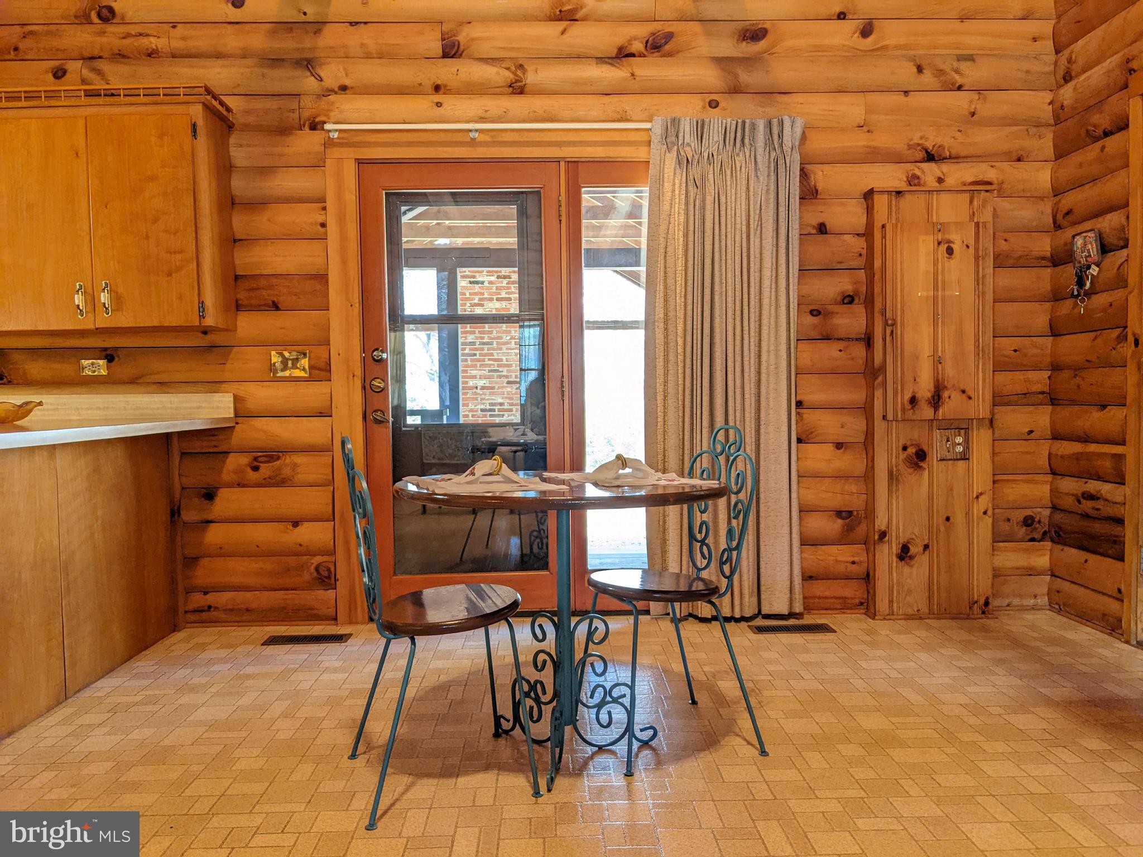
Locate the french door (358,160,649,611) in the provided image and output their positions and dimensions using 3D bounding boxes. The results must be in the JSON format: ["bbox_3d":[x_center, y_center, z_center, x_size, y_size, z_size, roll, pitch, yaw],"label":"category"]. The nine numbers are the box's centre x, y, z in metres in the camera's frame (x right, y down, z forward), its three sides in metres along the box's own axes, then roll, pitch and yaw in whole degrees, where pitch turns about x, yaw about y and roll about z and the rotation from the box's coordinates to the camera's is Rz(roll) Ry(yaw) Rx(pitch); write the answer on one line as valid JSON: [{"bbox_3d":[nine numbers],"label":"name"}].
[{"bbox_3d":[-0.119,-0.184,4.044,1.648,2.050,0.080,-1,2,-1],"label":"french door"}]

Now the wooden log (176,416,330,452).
[{"bbox_3d":[-1.392,0.022,3.995,0.671,0.152,0.131,-1,2,-1],"label":"wooden log"}]

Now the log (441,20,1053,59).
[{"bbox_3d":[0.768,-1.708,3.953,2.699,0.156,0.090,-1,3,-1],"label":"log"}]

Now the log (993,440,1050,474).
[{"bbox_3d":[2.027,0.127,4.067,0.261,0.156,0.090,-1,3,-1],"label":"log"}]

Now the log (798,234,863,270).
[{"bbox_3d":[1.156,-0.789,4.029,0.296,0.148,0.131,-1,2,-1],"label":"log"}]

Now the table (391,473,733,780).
[{"bbox_3d":[-0.023,0.531,2.494,0.912,0.761,0.912,-1,2,-1],"label":"table"}]

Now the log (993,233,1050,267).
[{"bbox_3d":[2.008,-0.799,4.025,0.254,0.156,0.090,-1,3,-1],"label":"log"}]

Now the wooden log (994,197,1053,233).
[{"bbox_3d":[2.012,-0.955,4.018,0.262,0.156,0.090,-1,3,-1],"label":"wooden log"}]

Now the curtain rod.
[{"bbox_3d":[-0.041,-1.290,3.846,2.049,0.065,0.090,-1,3,-1],"label":"curtain rod"}]

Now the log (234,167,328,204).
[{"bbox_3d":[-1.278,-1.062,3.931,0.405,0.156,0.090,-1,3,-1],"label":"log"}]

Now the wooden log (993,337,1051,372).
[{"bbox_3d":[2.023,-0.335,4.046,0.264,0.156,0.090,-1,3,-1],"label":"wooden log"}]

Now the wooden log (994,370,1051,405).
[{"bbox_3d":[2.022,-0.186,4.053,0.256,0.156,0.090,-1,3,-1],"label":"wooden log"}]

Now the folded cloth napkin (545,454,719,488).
[{"bbox_3d":[0.158,0.109,2.533,0.477,0.078,0.352,-1,2,-1],"label":"folded cloth napkin"}]

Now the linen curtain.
[{"bbox_3d":[0.671,-0.257,3.901,0.690,2.189,0.141,-1,2,-1],"label":"linen curtain"}]

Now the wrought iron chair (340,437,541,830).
[{"bbox_3d":[-0.355,0.468,2.341,0.487,0.906,0.437,-2,2,-20],"label":"wrought iron chair"}]

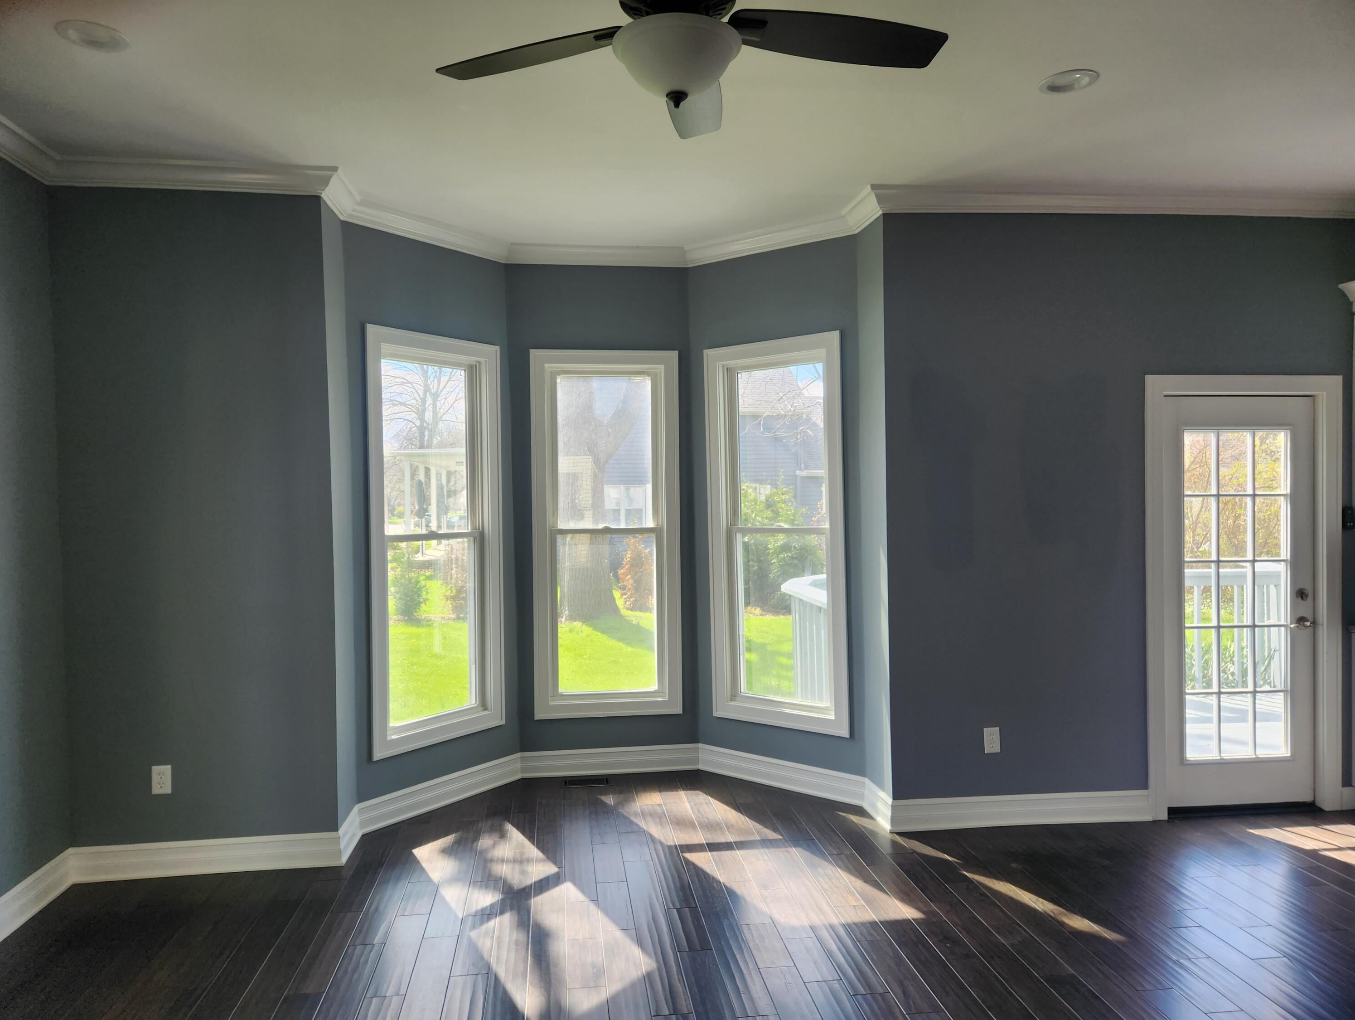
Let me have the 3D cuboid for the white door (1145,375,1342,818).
[{"bbox_3d":[2.780,0.423,4.452,0.994,2.154,0.110,-1,1,-4],"label":"white door"}]

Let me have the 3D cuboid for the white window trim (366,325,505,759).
[{"bbox_3d":[-1.238,0.159,4.694,0.070,2.098,0.849,0,1,37],"label":"white window trim"}]

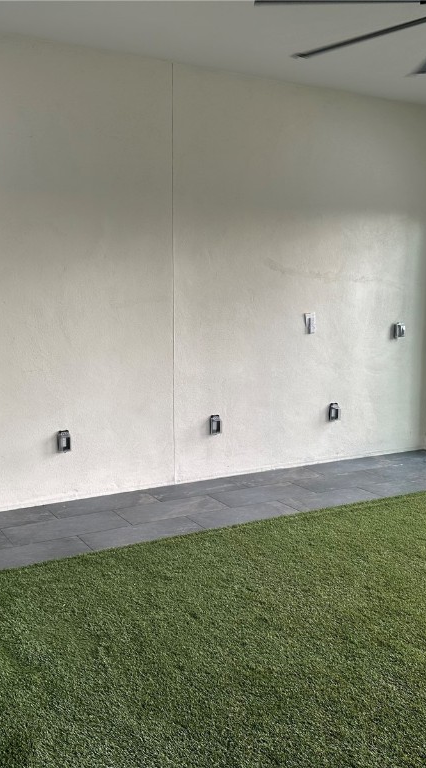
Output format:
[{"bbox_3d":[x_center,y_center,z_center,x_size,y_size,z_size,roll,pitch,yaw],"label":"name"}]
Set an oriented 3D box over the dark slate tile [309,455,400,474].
[{"bbox_3d":[1.184,0.723,6.194,0.755,0.012,0.328,-4,9,-30],"label":"dark slate tile"}]

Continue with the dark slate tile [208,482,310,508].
[{"bbox_3d":[0.371,0.835,5.323,0.755,0.012,0.375,-4,9,-30],"label":"dark slate tile"}]

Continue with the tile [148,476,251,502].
[{"bbox_3d":[-0.135,0.813,5.439,0.759,0.012,0.354,-4,9,-30],"label":"tile"}]

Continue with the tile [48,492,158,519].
[{"bbox_3d":[-0.782,0.857,5.031,0.757,0.013,0.343,-4,9,-30],"label":"tile"}]

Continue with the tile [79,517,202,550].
[{"bbox_3d":[-0.434,0.941,4.443,0.757,0.013,0.320,-4,9,-30],"label":"tile"}]

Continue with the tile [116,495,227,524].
[{"bbox_3d":[-0.288,0.881,4.947,0.755,0.012,0.375,-4,9,-30],"label":"tile"}]

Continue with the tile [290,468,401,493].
[{"bbox_3d":[1.031,0.783,5.668,0.757,0.013,0.356,-4,9,-30],"label":"tile"}]

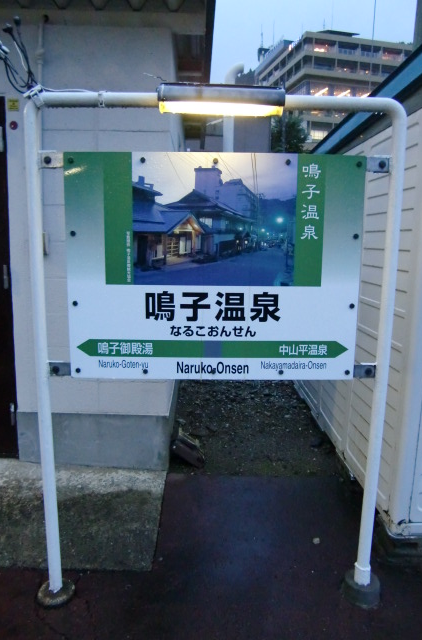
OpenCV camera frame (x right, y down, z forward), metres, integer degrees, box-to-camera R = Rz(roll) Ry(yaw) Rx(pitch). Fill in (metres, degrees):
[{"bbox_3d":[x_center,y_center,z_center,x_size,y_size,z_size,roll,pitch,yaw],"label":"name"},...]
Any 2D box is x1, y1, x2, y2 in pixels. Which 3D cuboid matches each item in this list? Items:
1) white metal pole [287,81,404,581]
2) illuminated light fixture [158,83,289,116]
[{"bbox_3d":[0.453,0.156,1.916,0.419,1.854,0.058,1,10,-1],"label":"white metal pole"},{"bbox_3d":[0.033,-0.723,1.702,0.406,0.076,0.090,1,10,-1],"label":"illuminated light fixture"}]

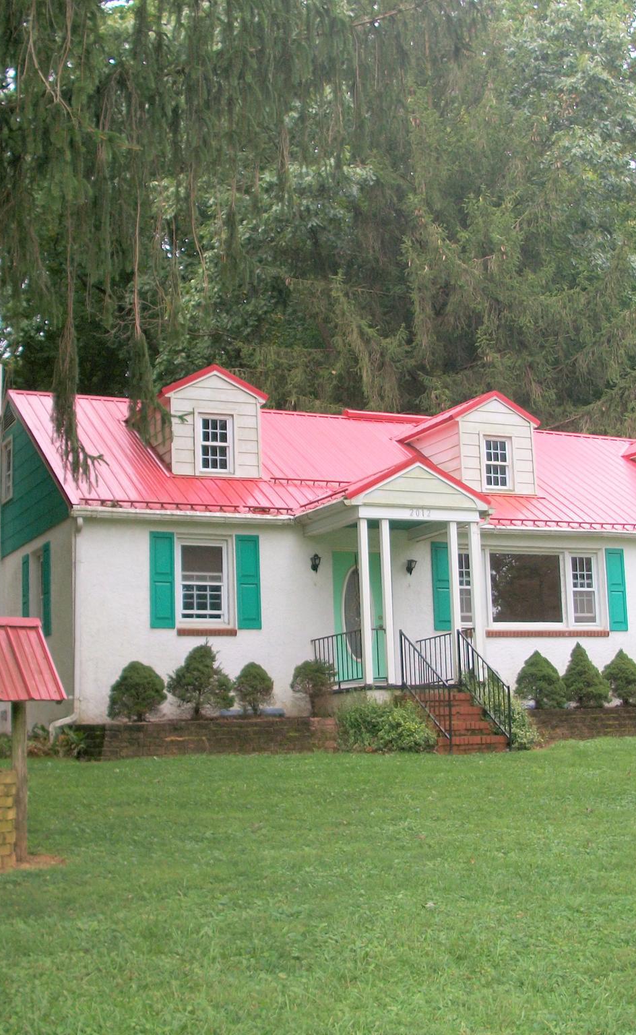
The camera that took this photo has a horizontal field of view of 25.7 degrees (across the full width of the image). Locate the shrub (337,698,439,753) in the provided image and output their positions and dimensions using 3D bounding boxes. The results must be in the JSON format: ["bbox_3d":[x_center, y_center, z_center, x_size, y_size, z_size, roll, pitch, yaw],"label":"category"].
[{"bbox_3d":[0.930,2.835,18.958,1.251,0.739,0.965,3,-11,-26],"label":"shrub"}]

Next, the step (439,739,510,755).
[{"bbox_3d":[2.057,3.121,19.101,1.152,0.197,0.345,3,-11,-26],"label":"step"}]

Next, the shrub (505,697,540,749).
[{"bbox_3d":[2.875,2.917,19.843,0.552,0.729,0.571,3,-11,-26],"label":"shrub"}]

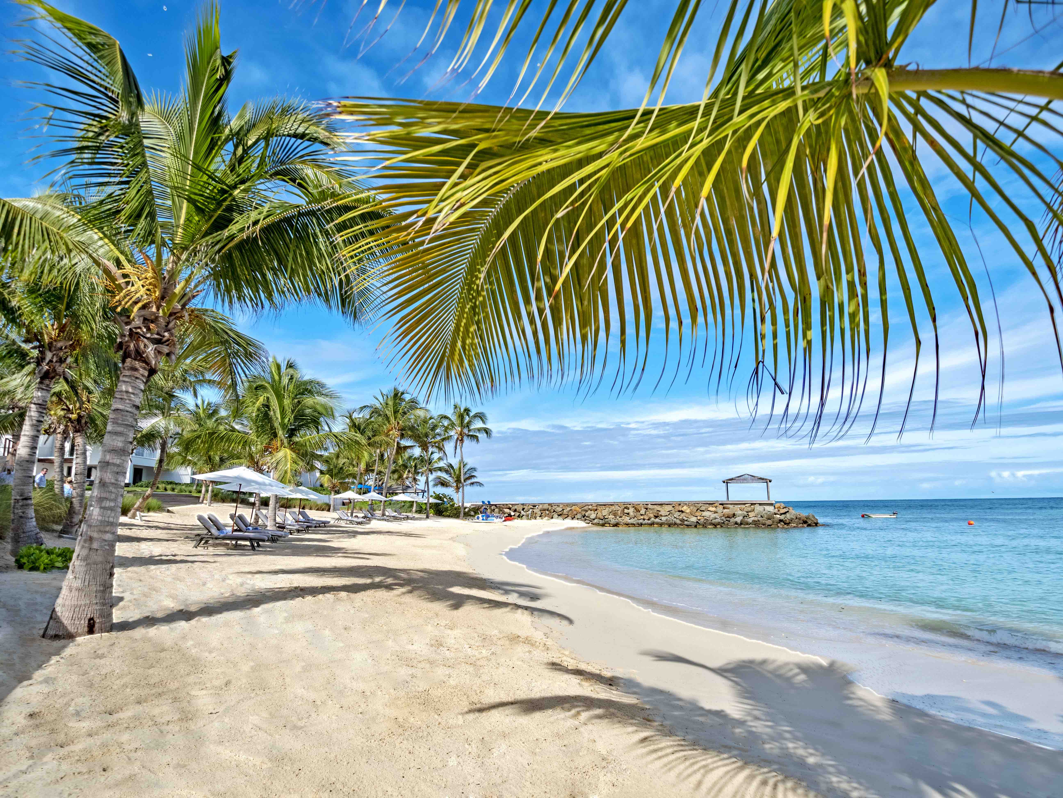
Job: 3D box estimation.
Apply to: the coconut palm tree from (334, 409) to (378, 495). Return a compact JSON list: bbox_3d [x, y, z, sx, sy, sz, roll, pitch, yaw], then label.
[{"bbox_3d":[-17.101,6.290,53.500,5.600,10.060,5.600,-1,-11,0],"label":"coconut palm tree"}]

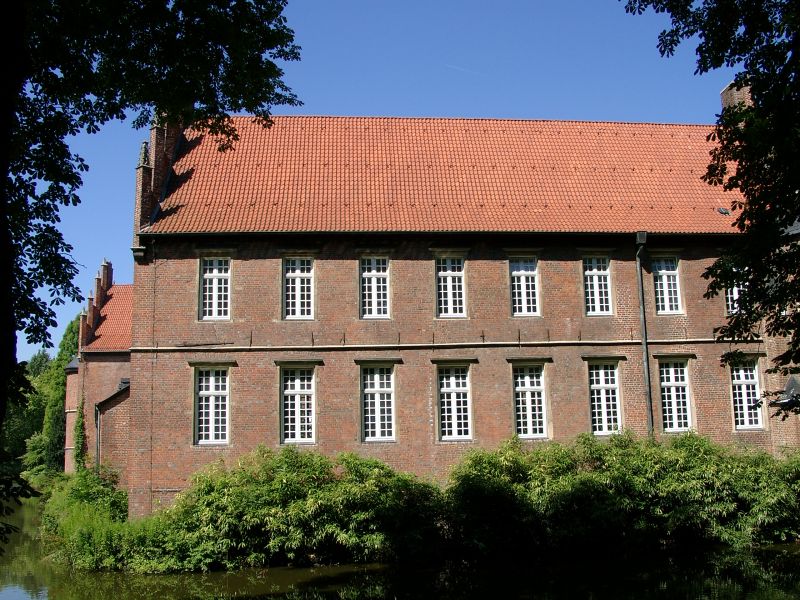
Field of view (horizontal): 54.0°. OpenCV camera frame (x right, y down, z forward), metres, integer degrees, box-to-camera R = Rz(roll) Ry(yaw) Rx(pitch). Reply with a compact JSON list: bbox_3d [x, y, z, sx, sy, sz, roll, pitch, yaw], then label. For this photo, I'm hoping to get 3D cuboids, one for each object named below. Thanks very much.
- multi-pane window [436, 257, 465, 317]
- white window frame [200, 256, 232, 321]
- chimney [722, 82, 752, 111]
[{"bbox_3d":[1.926,-0.474,29.449,1.060,2.280,0.180,-1,-9,-6],"label":"multi-pane window"},{"bbox_3d":[-6.678,-0.386,28.469,1.060,2.280,0.180,-1,-9,-6],"label":"white window frame"},{"bbox_3d":[15.932,-9.009,37.019,0.998,2.052,1.311,-1,-9,-6],"label":"chimney"}]

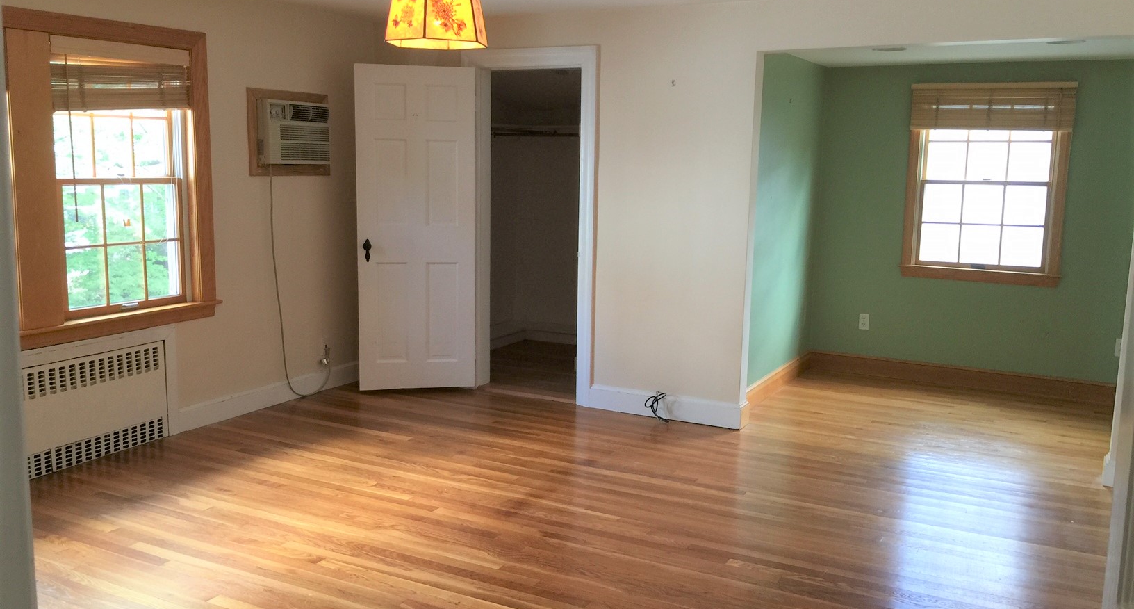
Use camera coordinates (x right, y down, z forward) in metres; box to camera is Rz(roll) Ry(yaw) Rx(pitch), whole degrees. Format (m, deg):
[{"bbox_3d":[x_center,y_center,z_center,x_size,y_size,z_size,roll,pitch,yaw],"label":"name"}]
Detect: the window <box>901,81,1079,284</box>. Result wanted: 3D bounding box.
[{"bbox_3d":[2.680,-0.771,6.107,0.968,1.261,0.140,6,10,29],"label":"window"}]

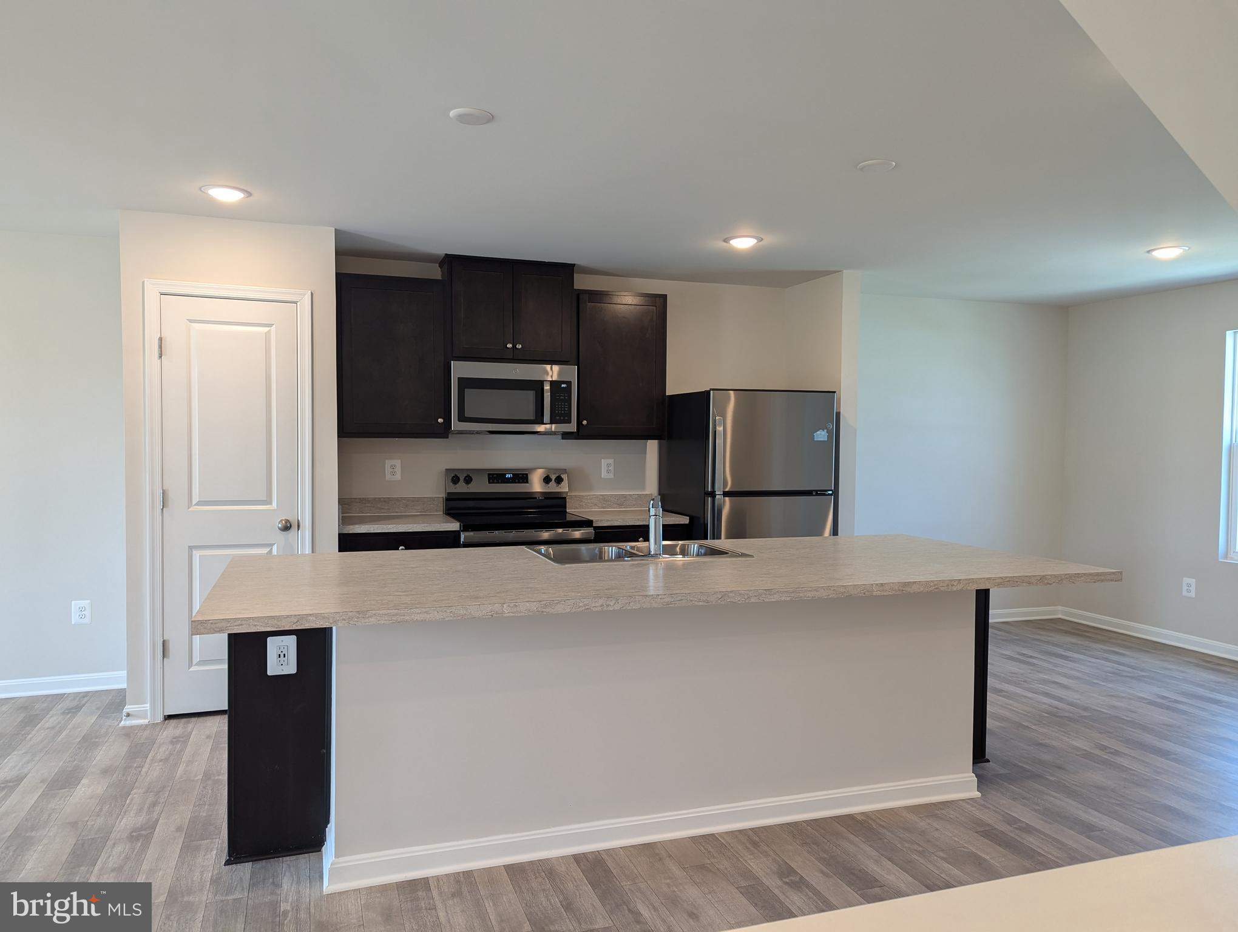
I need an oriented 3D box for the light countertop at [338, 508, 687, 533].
[{"bbox_3d":[-0.626,0.319,5.087,1.985,0.038,0.641,0,2,-19],"label":"light countertop"}]

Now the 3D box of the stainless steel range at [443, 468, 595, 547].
[{"bbox_3d":[-0.600,0.628,5.079,0.757,1.193,0.685,0,2,-19],"label":"stainless steel range"}]

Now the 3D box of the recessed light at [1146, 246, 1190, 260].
[{"bbox_3d":[2.994,-1.159,4.689,0.200,0.035,0.200,0,2,-19],"label":"recessed light"}]

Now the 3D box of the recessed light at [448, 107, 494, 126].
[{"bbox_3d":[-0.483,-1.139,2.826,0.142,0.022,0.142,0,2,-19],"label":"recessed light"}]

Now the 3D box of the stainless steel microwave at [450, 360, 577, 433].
[{"bbox_3d":[-0.657,-0.403,5.196,0.757,0.409,0.398,0,2,-19],"label":"stainless steel microwave"}]

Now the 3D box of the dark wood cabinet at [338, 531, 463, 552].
[{"bbox_3d":[-1.274,0.781,4.881,0.623,0.884,0.633,0,2,-19],"label":"dark wood cabinet"}]

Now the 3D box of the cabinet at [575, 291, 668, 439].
[{"bbox_3d":[-0.035,-0.617,5.429,0.600,0.907,0.328,0,2,-19],"label":"cabinet"}]

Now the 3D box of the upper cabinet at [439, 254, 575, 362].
[{"bbox_3d":[-0.674,-0.914,5.194,0.780,0.608,0.338,0,2,-19],"label":"upper cabinet"}]

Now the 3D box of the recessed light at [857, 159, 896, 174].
[{"bbox_3d":[0.996,-1.154,3.328,0.142,0.015,0.142,0,2,0],"label":"recessed light"}]

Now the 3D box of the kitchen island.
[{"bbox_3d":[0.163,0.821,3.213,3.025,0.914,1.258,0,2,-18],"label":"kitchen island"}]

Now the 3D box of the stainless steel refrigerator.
[{"bbox_3d":[0.800,0.382,5.458,0.838,1.685,0.795,0,2,-19],"label":"stainless steel refrigerator"}]

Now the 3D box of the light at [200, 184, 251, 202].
[{"bbox_3d":[-1.705,-1.179,3.733,0.204,0.022,0.204,0,2,-19],"label":"light"}]

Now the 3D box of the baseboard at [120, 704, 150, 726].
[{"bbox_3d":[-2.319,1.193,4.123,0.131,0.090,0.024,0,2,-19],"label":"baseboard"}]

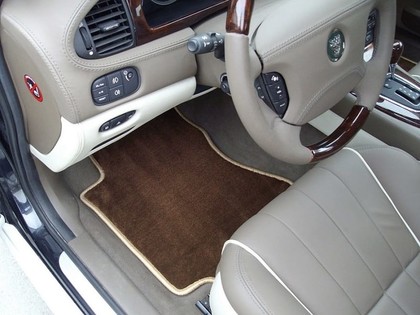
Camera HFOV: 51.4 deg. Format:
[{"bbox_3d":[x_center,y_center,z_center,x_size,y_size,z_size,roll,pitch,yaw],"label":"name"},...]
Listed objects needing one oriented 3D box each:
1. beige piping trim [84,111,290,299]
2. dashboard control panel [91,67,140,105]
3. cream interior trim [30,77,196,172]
[{"bbox_3d":[-0.103,0.038,1.255,0.485,0.035,0.640,-32,56,-32],"label":"beige piping trim"},{"bbox_3d":[-0.149,-0.114,0.671,0.085,0.048,0.025,-23,52,-26],"label":"dashboard control panel"},{"bbox_3d":[-0.168,-0.088,0.787,0.270,0.150,0.160,-29,55,-30],"label":"cream interior trim"}]

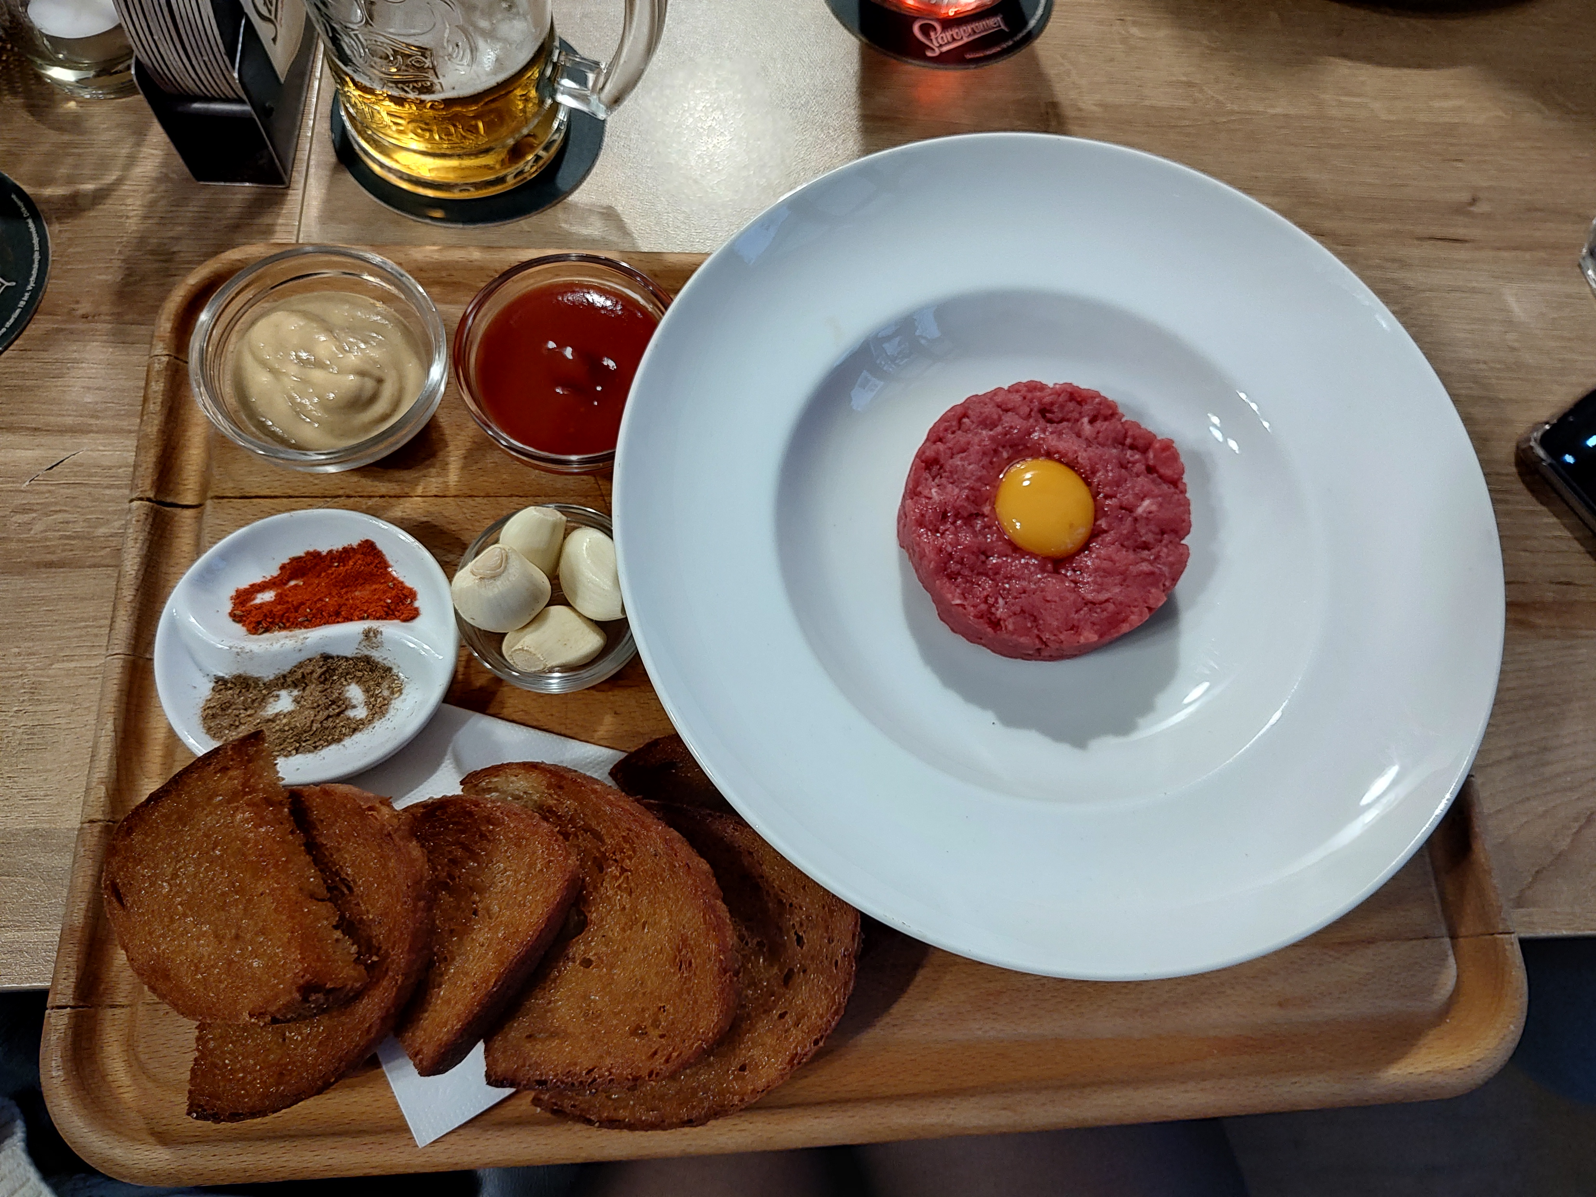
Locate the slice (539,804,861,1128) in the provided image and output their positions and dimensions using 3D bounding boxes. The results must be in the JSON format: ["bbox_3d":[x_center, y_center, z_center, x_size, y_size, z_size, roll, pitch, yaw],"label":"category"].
[{"bbox_3d":[-0.024,0.109,0.309,0.082,0.015,0.089,7,71,8],"label":"slice"}]

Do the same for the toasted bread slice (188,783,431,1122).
[{"bbox_3d":[-0.132,0.097,0.299,0.066,0.015,0.090,-6,72,10],"label":"toasted bread slice"}]

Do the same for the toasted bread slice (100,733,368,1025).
[{"bbox_3d":[-0.157,0.084,0.294,0.055,0.015,0.078,-28,77,-2],"label":"toasted bread slice"}]

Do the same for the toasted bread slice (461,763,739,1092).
[{"bbox_3d":[-0.056,0.090,0.309,0.075,0.015,0.094,-12,73,7],"label":"toasted bread slice"}]

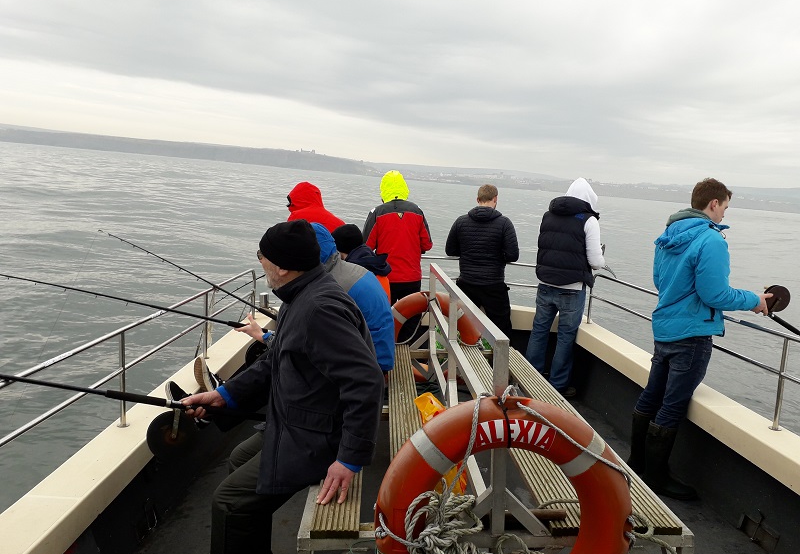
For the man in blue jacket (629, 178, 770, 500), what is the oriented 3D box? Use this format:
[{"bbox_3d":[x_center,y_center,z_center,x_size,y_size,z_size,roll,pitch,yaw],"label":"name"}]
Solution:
[{"bbox_3d":[1.610,0.330,3.360,0.600,1.710,0.550,3,9,-15],"label":"man in blue jacket"}]

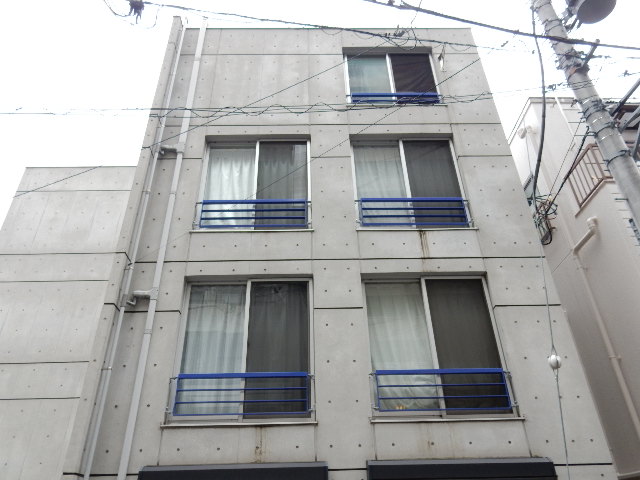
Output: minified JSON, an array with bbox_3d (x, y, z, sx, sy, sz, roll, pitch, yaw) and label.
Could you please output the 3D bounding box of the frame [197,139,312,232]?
[{"bbox_3d":[-1.038,-0.938,7.519,1.782,1.856,0.150,-1,-32,-1],"label":"frame"}]

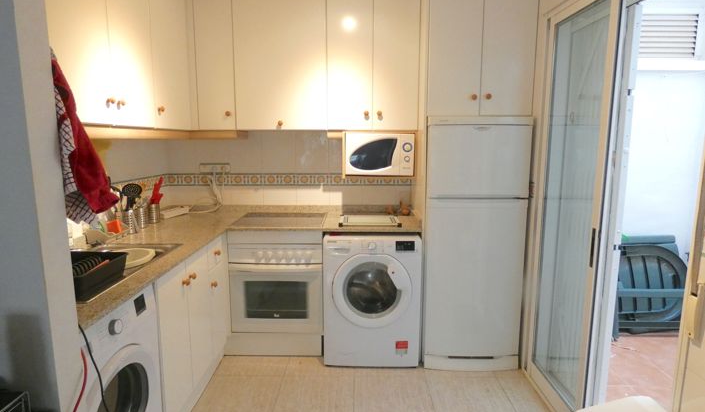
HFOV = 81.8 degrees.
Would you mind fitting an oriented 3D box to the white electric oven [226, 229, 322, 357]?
[{"bbox_3d":[-0.487,0.548,2.902,0.587,0.875,0.567,0,9,1],"label":"white electric oven"}]

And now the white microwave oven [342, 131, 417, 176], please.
[{"bbox_3d":[0.181,-0.363,2.850,0.460,0.273,0.337,0,9,1],"label":"white microwave oven"}]

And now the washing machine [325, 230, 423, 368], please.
[{"bbox_3d":[0.125,0.566,2.827,0.594,0.865,0.560,0,9,1],"label":"washing machine"}]

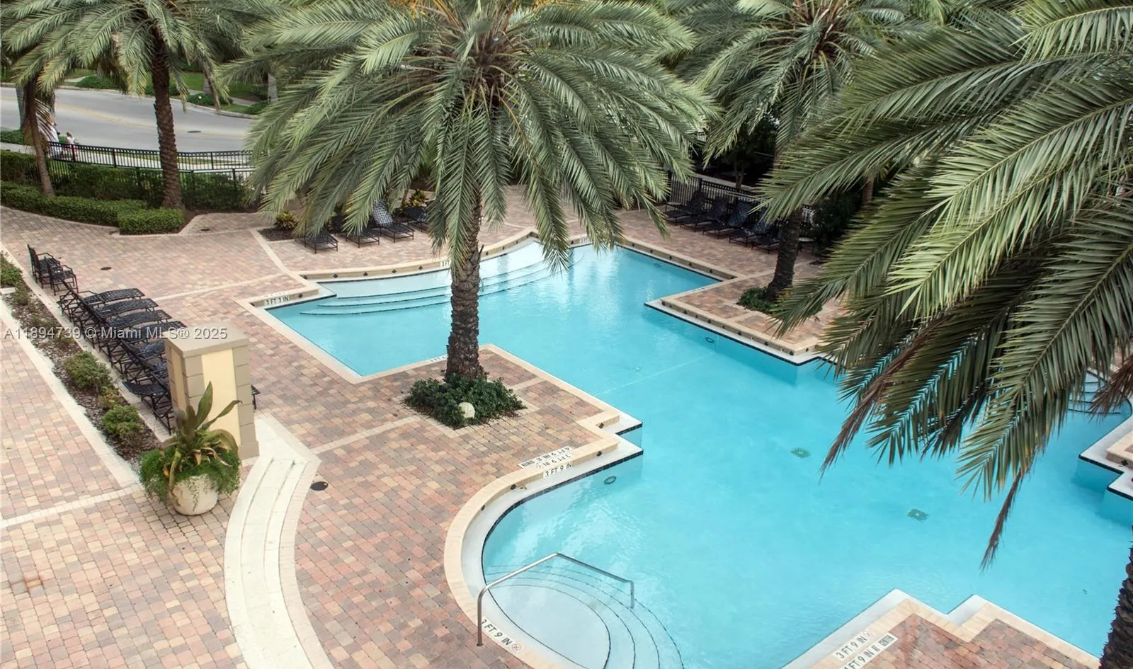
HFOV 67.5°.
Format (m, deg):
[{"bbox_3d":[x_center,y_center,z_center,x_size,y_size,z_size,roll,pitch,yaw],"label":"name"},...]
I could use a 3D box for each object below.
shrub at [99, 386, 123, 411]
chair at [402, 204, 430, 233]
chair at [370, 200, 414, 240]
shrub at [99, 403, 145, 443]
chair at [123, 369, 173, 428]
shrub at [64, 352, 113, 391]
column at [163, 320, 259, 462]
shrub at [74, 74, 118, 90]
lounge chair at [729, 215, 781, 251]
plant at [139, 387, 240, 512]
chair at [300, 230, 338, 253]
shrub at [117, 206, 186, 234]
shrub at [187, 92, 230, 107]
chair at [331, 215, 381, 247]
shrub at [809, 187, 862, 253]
[{"bbox_3d":[-7.831,1.097,14.579,0.400,0.410,0.420,-16,28,-39],"label":"shrub"},{"bbox_3d":[-4.417,-3.655,27.137,0.700,0.620,1.900,-15,28,-37],"label":"chair"},{"bbox_3d":[-5.557,-3.589,26.883,0.700,0.960,1.760,-15,28,-39],"label":"chair"},{"bbox_3d":[-7.235,1.452,13.833,0.760,0.580,0.740,-15,28,-39],"label":"shrub"},{"bbox_3d":[-6.345,0.991,14.826,1.700,0.920,0.680,-16,28,-39],"label":"chair"},{"bbox_3d":[-8.545,0.684,15.164,0.780,0.610,0.850,-16,28,-39],"label":"shrub"},{"bbox_3d":[-5.476,0.951,13.139,0.940,1.984,0.890,-15,28,-39],"label":"column"},{"bbox_3d":[-35.520,-19.096,63.927,2.900,0.840,2.500,-8,24,-27],"label":"shrub"},{"bbox_3d":[6.286,-3.579,28.412,1.760,0.980,0.700,-15,28,-39],"label":"lounge chair"},{"bbox_3d":[-5.209,1.553,11.659,1.270,1.680,1.270,-16,28,-39],"label":"plant"},{"bbox_3d":[-7.358,-2.985,24.803,0.700,0.800,1.780,-14,27,-36],"label":"chair"},{"bbox_3d":[-13.003,-3.572,26.385,1.720,0.570,1.050,-9,24,-29],"label":"shrub"},{"bbox_3d":[-24.502,-16.215,57.960,2.700,0.840,2.200,-6,23,-21],"label":"shrub"},{"bbox_3d":[-6.509,-3.300,26.204,0.700,0.820,1.880,-15,28,-39],"label":"chair"},{"bbox_3d":[8.537,-3.669,26.929,1.650,2.150,1.650,-16,28,-39],"label":"shrub"}]

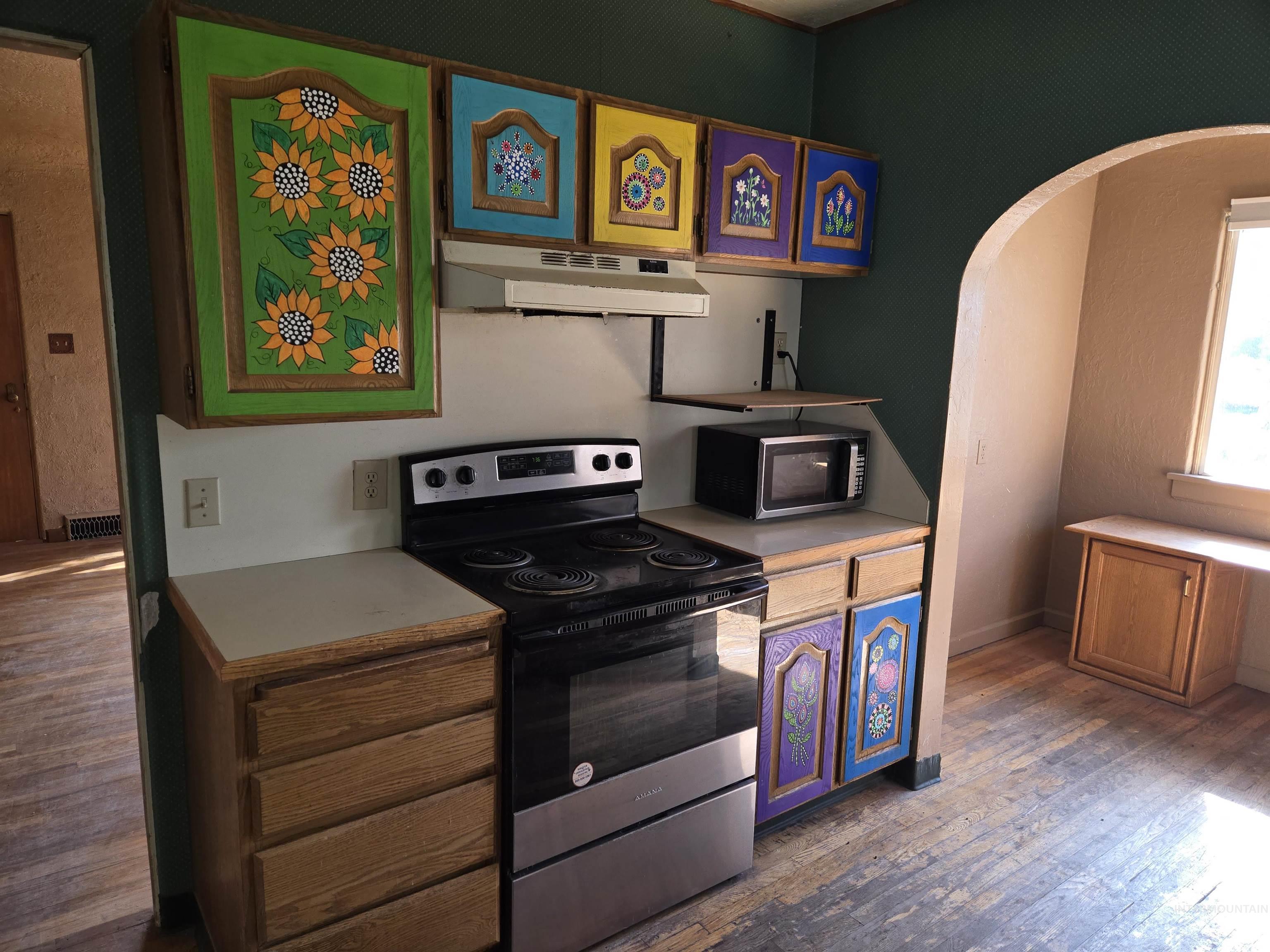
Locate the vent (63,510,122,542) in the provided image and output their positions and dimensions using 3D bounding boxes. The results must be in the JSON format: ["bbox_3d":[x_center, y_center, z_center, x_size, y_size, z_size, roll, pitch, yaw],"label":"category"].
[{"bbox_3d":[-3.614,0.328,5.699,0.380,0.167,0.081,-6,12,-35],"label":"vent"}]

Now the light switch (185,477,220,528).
[{"bbox_3d":[-1.005,0.064,1.967,0.071,0.113,0.015,-6,13,-36],"label":"light switch"}]

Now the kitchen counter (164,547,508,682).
[{"bbox_3d":[-0.692,0.283,1.916,0.563,0.036,0.618,-6,12,-35],"label":"kitchen counter"}]

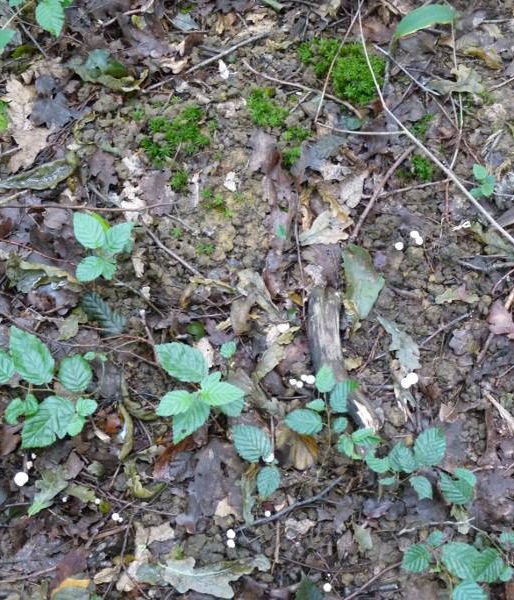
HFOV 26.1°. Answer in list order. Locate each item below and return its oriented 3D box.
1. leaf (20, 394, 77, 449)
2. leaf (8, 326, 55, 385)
[{"bbox_3d":[-0.221,0.131,1.167,0.044,0.018,0.070,31,62,18],"label":"leaf"},{"bbox_3d":[-0.253,0.062,1.242,0.041,0.016,0.080,-27,70,-14],"label":"leaf"}]

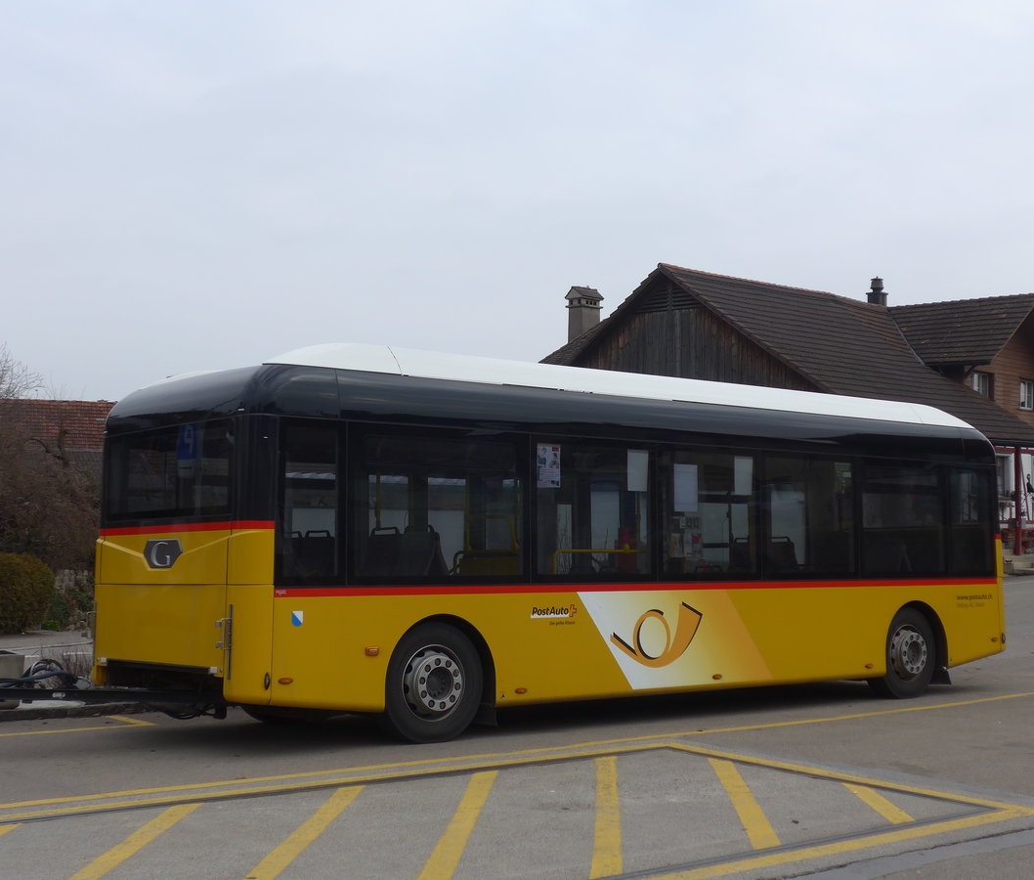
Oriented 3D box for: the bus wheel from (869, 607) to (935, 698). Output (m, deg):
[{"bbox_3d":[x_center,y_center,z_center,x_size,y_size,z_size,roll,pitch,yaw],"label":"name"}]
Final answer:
[{"bbox_3d":[3.925,2.184,16.067,0.945,0.945,0.280,4,-6,-40],"label":"bus wheel"}]

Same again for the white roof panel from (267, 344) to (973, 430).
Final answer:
[{"bbox_3d":[0.966,-0.405,15.259,9.100,0.310,1.980,4,-6,-40],"label":"white roof panel"}]

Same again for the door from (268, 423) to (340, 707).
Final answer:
[{"bbox_3d":[-1.549,0.905,11.405,0.600,2.060,0.090,4,-6,-40],"label":"door"}]

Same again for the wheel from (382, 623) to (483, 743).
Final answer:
[{"bbox_3d":[-0.733,1.891,12.196,0.945,0.945,0.280,4,-6,-40],"label":"wheel"}]

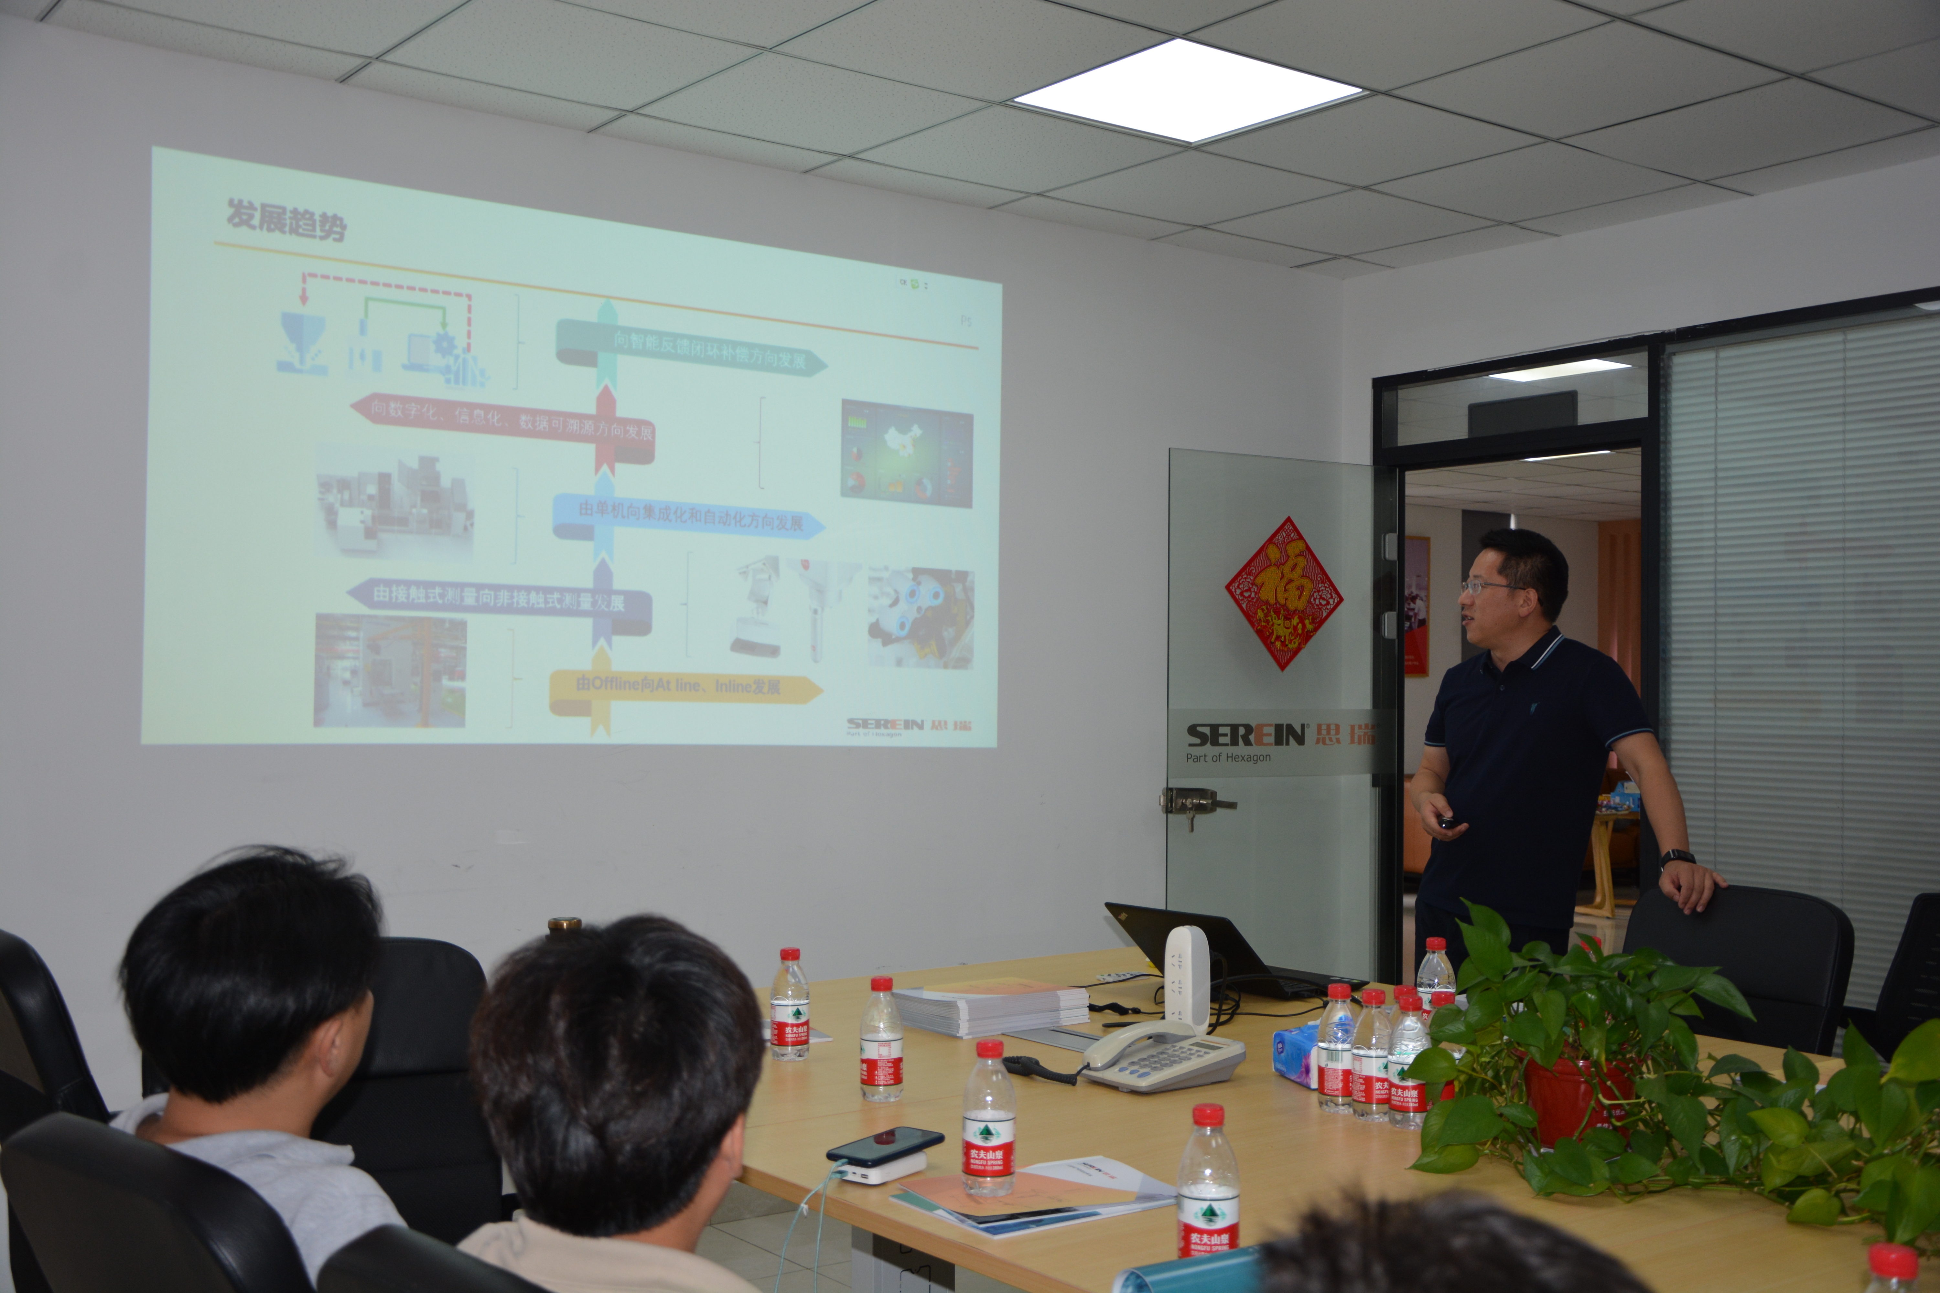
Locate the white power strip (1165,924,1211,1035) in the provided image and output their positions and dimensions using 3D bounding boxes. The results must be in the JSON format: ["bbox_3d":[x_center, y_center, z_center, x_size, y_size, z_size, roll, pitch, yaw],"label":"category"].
[{"bbox_3d":[0.366,0.572,3.352,0.045,0.200,0.064,2,-1,-37],"label":"white power strip"}]

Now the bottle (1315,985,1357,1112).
[{"bbox_3d":[0.526,0.571,2.837,0.061,0.176,0.061,1,-1,11],"label":"bottle"}]

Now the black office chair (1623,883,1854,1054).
[{"bbox_3d":[1.185,0.933,3.553,0.630,1.000,0.570,1,-1,-33],"label":"black office chair"}]

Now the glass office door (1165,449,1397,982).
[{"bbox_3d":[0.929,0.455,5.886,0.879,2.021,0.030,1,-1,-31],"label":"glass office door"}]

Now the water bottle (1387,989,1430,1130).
[{"bbox_3d":[0.605,0.571,2.737,0.061,0.176,0.061,1,-1,13],"label":"water bottle"}]

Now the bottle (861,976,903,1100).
[{"bbox_3d":[-0.129,0.575,2.926,0.062,0.177,0.062,1,-1,0],"label":"bottle"}]

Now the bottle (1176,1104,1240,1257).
[{"bbox_3d":[0.245,0.562,2.046,0.062,0.177,0.062,1,-1,0],"label":"bottle"}]

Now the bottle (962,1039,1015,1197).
[{"bbox_3d":[0.023,0.558,2.364,0.061,0.176,0.061,1,-1,1],"label":"bottle"}]

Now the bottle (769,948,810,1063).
[{"bbox_3d":[-0.290,0.576,3.217,0.061,0.176,0.061,1,-1,-5],"label":"bottle"}]

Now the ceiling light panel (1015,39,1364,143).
[{"bbox_3d":[0.480,-1.214,4.396,0.585,0.030,0.585,2,-1,-37],"label":"ceiling light panel"}]

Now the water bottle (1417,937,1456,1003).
[{"bbox_3d":[0.809,0.596,3.454,0.062,0.177,0.062,2,-1,-37],"label":"water bottle"}]

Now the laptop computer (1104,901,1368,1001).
[{"bbox_3d":[0.535,0.604,3.998,0.412,0.175,0.342,2,-1,-39],"label":"laptop computer"}]

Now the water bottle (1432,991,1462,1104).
[{"bbox_3d":[0.659,0.573,2.777,0.061,0.176,0.061,1,-1,13],"label":"water bottle"}]

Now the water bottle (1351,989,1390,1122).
[{"bbox_3d":[0.576,0.582,2.842,0.062,0.177,0.062,1,-1,0],"label":"water bottle"}]

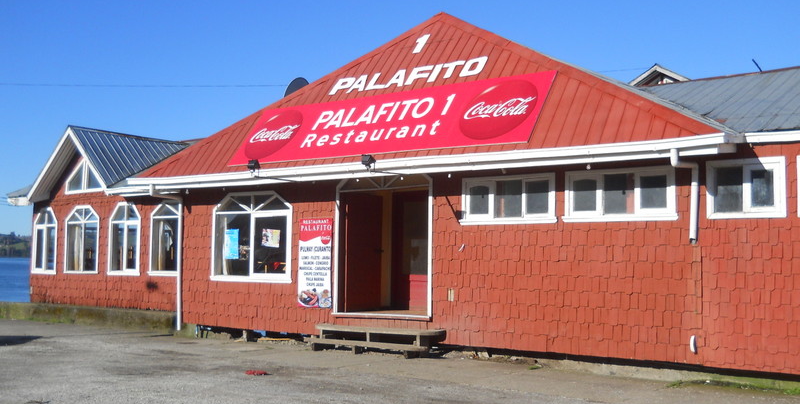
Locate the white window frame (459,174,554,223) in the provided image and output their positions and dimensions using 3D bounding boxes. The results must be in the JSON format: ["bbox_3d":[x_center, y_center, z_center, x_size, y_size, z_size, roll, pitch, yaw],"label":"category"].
[{"bbox_3d":[1.604,-0.028,12.832,1.626,0.748,0.133,-2,-5,36],"label":"white window frame"}]

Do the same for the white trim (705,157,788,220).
[{"bbox_3d":[4.381,-0.171,10.849,0.961,0.758,0.123,-2,-5,36],"label":"white trim"}]

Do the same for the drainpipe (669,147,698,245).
[{"bbox_3d":[3.632,-0.068,10.900,0.133,1.168,0.779,-2,-5,36],"label":"drainpipe"}]

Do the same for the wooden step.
[{"bbox_3d":[-0.427,2.238,13.797,2.470,0.410,0.543,-2,-5,36],"label":"wooden step"}]

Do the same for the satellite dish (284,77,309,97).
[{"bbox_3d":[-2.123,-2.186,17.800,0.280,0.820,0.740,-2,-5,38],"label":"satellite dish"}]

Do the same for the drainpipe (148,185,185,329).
[{"bbox_3d":[-4.582,1.098,16.728,0.144,2.839,0.779,-2,-5,36],"label":"drainpipe"}]

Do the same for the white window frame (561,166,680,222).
[{"bbox_3d":[3.023,-0.096,11.815,1.622,0.738,0.133,-2,-5,36],"label":"white window frame"}]

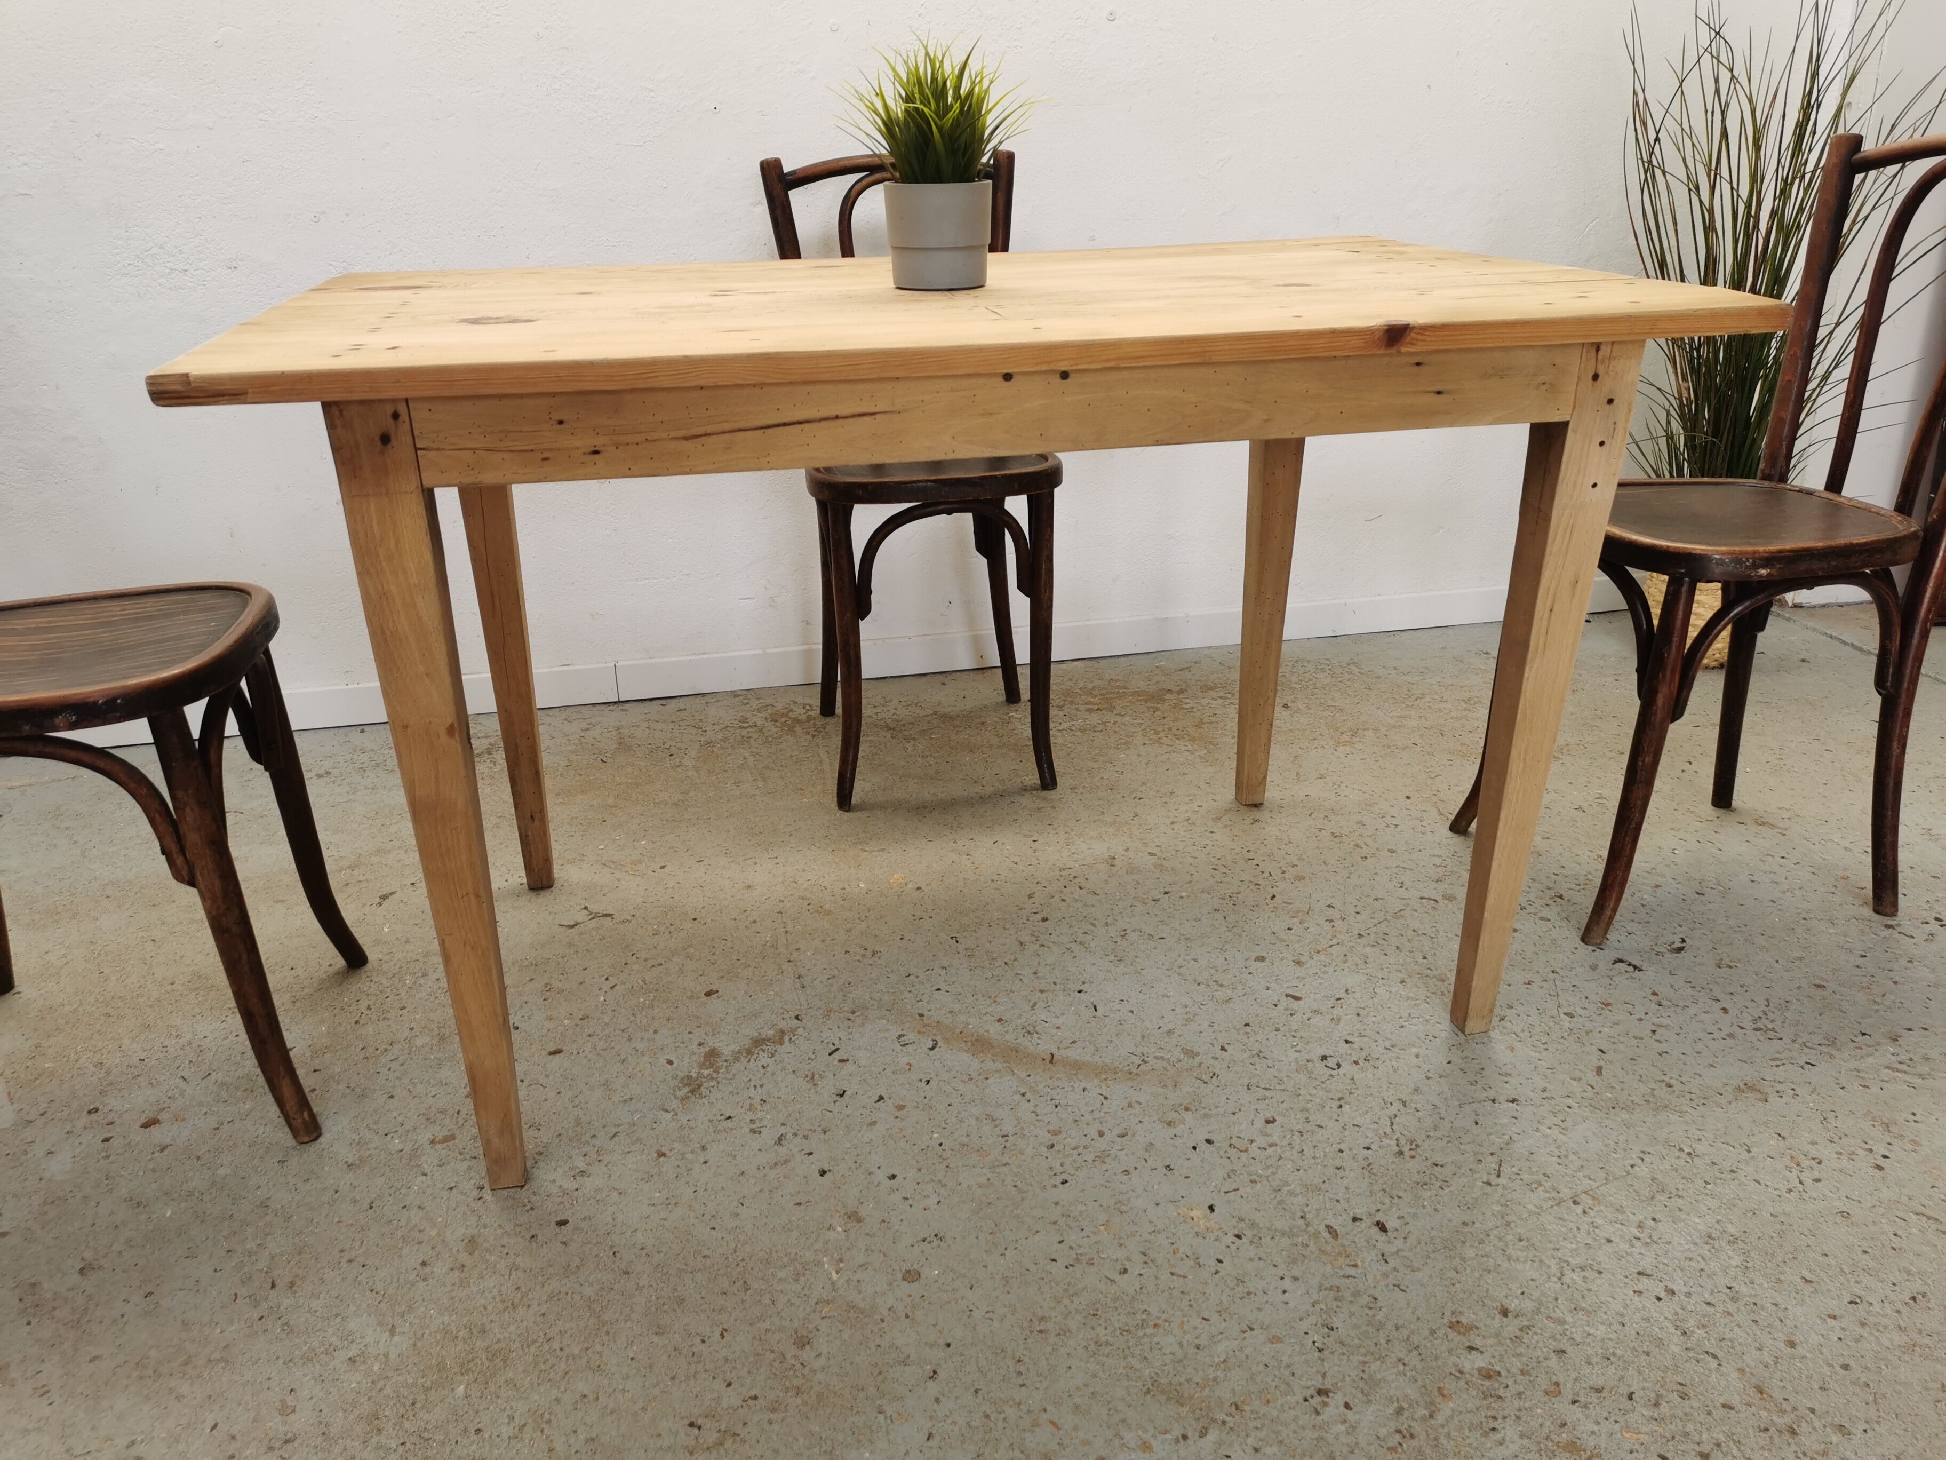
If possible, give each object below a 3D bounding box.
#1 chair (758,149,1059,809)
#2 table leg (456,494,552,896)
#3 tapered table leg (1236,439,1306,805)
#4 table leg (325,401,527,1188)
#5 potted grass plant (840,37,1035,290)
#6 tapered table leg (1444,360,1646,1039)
[{"bbox_3d":[-0.075,-0.383,2.246,0.393,0.874,0.453,-5,22,-9],"label":"chair"},{"bbox_3d":[-0.586,-0.155,1.872,0.062,0.744,0.070,-5,23,-11],"label":"table leg"},{"bbox_3d":[0.401,-0.249,2.069,0.062,0.744,0.070,-5,23,-11],"label":"tapered table leg"},{"bbox_3d":[-0.442,0.088,1.269,0.062,0.744,0.070,-5,23,-11],"label":"table leg"},{"bbox_3d":[-0.032,-0.558,1.501,0.191,0.226,0.186,-5,23,-11],"label":"potted grass plant"},{"bbox_3d":[0.545,-0.006,1.466,0.062,0.744,0.070,-5,23,-11],"label":"tapered table leg"}]

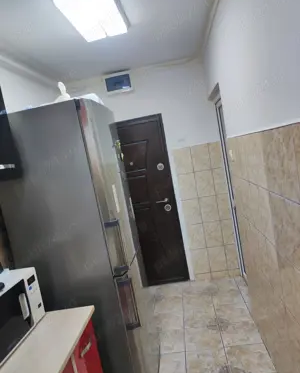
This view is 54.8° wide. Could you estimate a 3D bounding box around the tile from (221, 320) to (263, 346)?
[{"bbox_3d":[0.750,1.230,2.411,0.301,0.012,0.305,-10,6,6],"label":"tile"}]

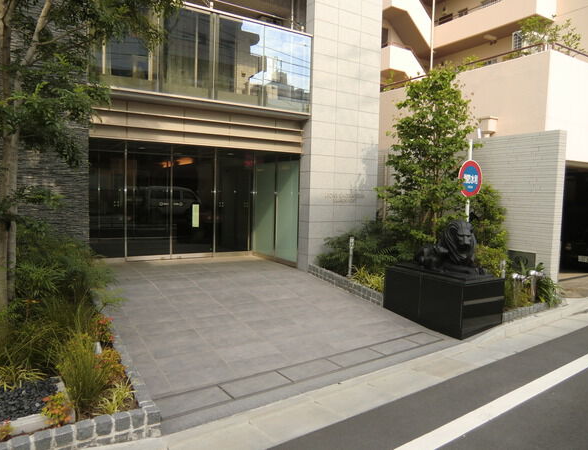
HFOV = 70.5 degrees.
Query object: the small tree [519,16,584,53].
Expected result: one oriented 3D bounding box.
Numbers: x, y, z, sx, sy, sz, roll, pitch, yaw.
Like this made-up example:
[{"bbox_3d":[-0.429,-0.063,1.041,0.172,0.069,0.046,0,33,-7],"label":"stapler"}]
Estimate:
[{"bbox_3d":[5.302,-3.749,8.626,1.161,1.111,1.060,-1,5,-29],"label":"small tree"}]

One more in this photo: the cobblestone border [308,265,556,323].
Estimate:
[{"bbox_3d":[2.017,1.001,6.767,2.020,0.283,3.434,-1,5,-29],"label":"cobblestone border"}]

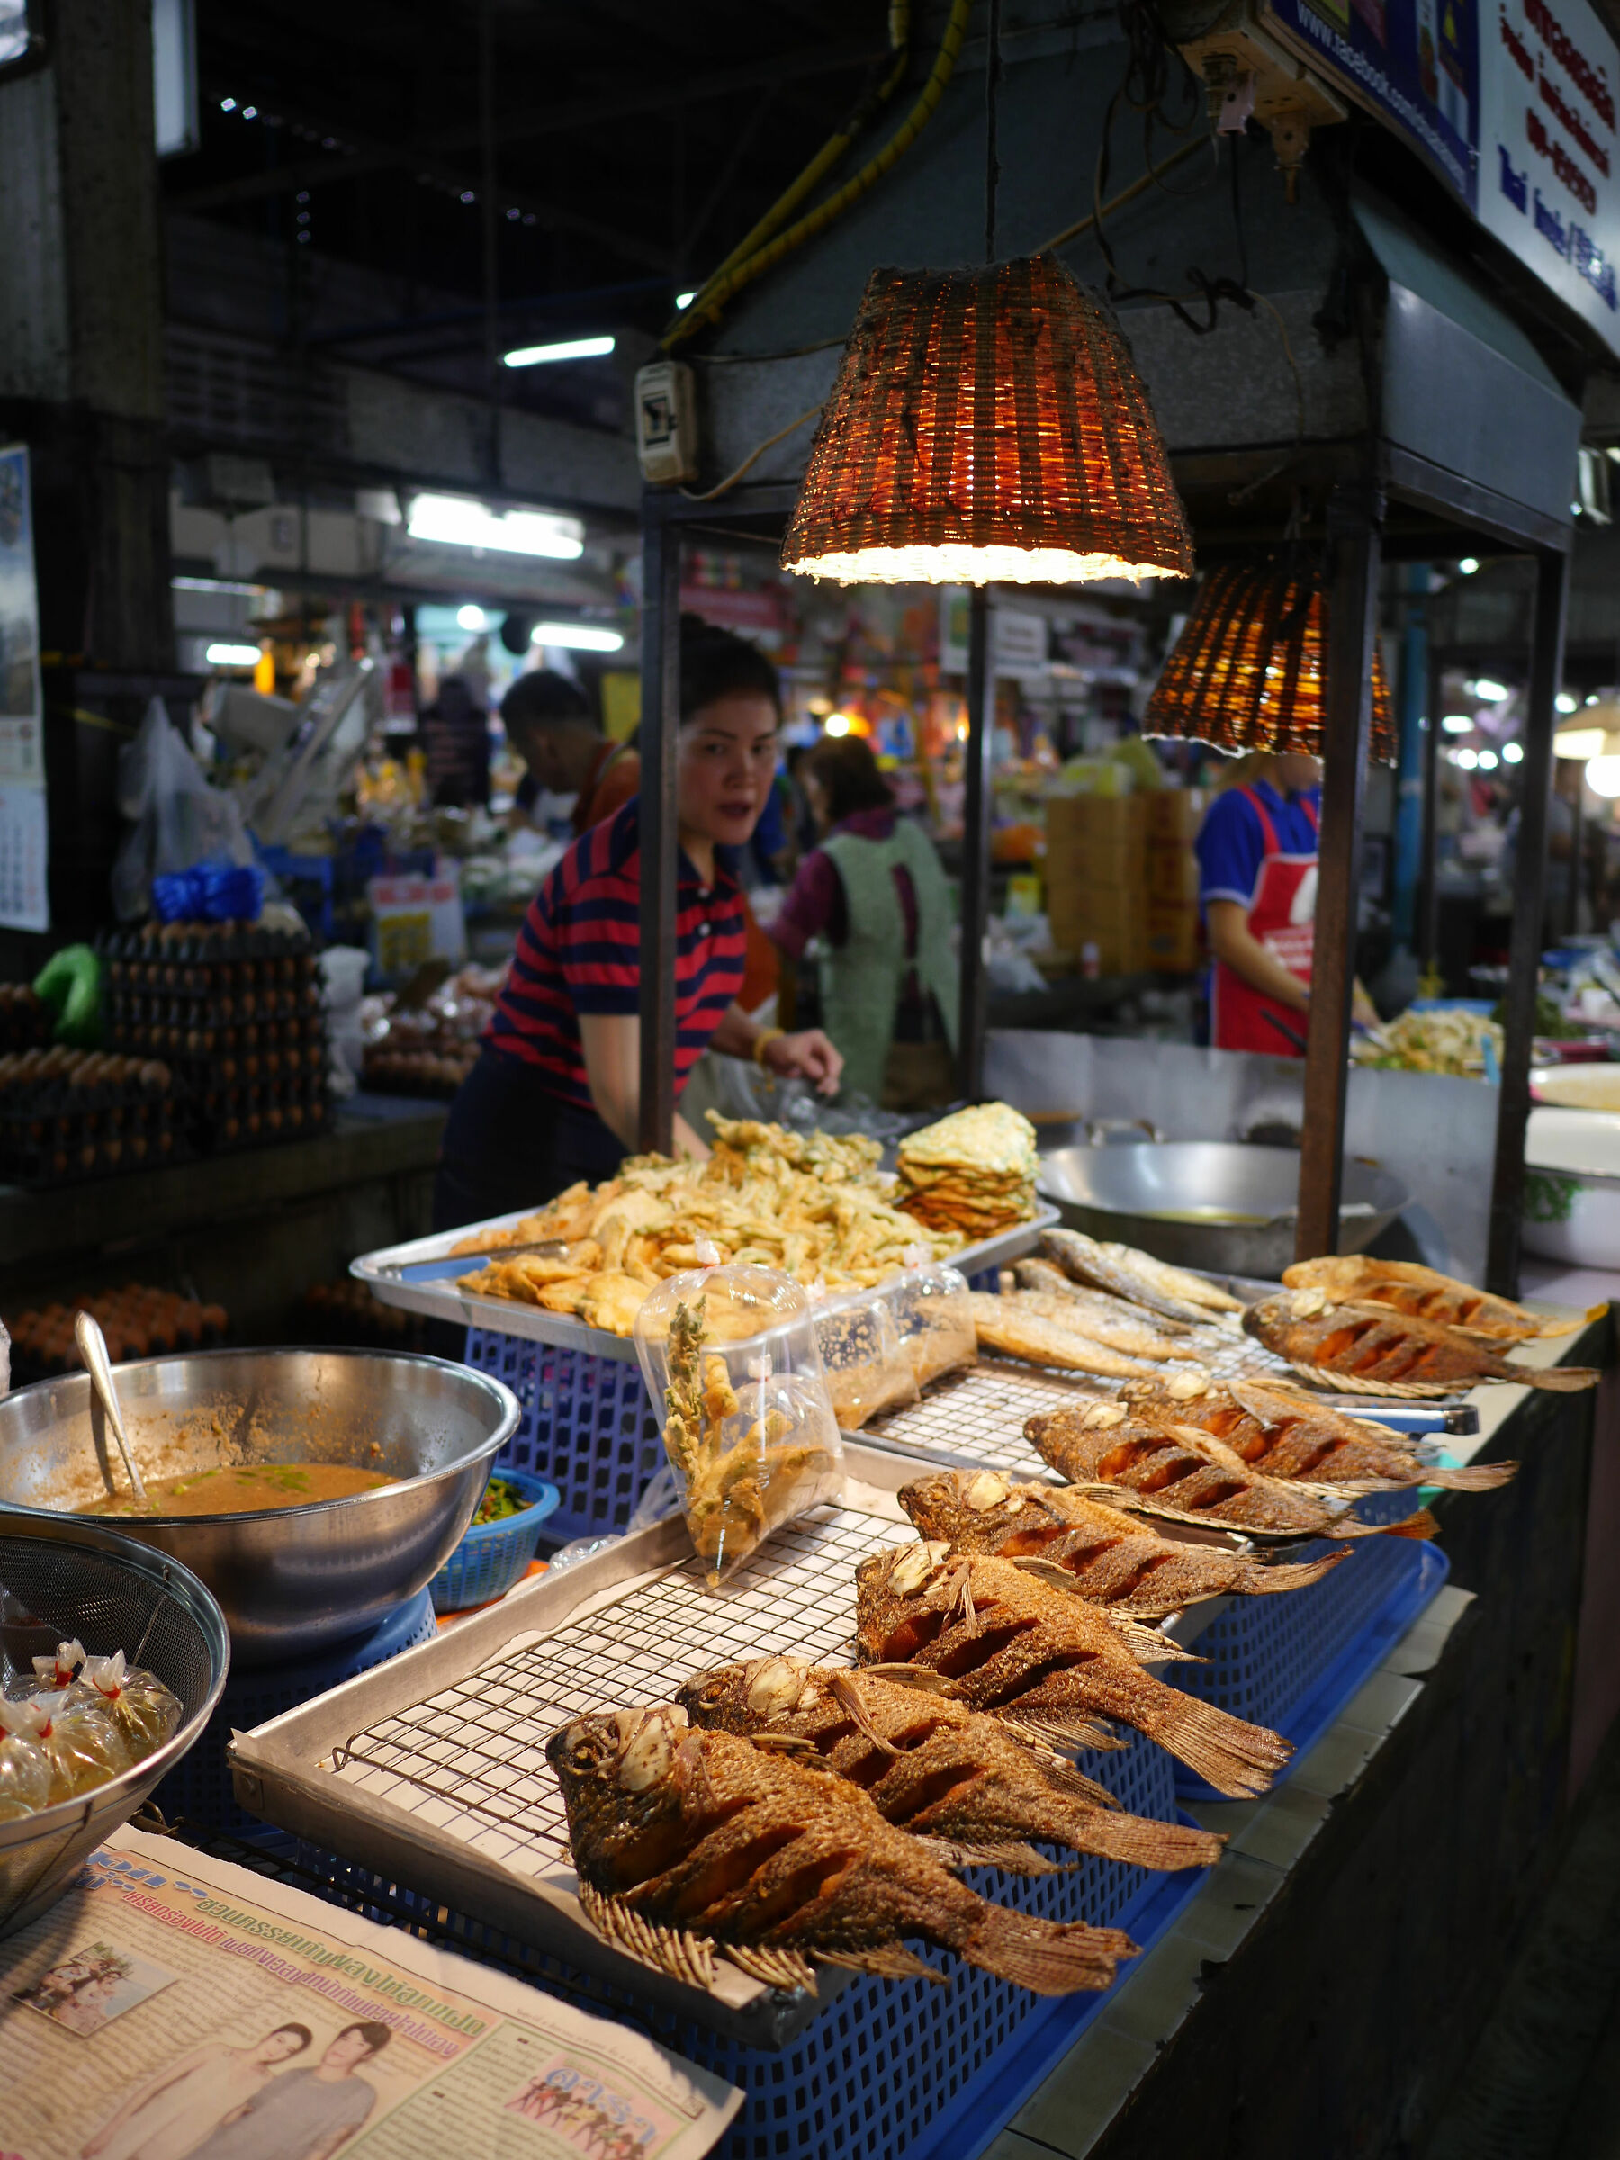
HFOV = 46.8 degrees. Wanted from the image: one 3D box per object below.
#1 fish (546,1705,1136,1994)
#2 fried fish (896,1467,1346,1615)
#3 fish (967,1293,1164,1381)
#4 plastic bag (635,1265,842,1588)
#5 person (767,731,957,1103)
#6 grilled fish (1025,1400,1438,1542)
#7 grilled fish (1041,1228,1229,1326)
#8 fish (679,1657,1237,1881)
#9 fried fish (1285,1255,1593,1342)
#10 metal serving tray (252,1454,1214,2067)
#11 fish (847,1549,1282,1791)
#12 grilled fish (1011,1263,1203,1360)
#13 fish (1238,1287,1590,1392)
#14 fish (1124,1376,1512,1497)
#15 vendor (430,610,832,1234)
[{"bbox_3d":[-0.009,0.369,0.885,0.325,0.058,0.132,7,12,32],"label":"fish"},{"bbox_3d":[0.196,0.289,1.218,0.293,0.055,0.125,3,8,20],"label":"fried fish"},{"bbox_3d":[0.201,0.220,1.586,0.255,0.050,0.060,12,13,37],"label":"fish"},{"bbox_3d":[-0.059,0.214,1.284,0.120,0.205,0.155,7,12,33],"label":"plastic bag"},{"bbox_3d":[0.134,-0.114,4.536,0.480,1.400,0.420,-7,12,-38],"label":"person"},{"bbox_3d":[0.284,0.273,1.310,0.314,0.055,0.125,7,10,39],"label":"grilled fish"},{"bbox_3d":[0.301,0.190,1.744,0.055,0.050,0.257,-5,16,-34],"label":"grilled fish"},{"bbox_3d":[0.059,0.331,0.908,0.285,0.055,0.125,6,9,27],"label":"fish"},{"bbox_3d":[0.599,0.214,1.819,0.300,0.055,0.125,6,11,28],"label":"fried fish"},{"bbox_3d":[0.004,0.337,1.090,0.342,0.036,0.585,6,9,33],"label":"metal serving tray"},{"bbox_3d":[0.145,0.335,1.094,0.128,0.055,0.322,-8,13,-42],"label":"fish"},{"bbox_3d":[0.301,0.235,1.895,0.072,0.050,0.255,-7,13,-42],"label":"grilled fish"},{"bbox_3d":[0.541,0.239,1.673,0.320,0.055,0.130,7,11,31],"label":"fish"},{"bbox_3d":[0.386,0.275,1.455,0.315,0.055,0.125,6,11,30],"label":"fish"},{"bbox_3d":[-0.230,0.218,2.231,0.540,1.485,0.490,7,12,33],"label":"vendor"}]

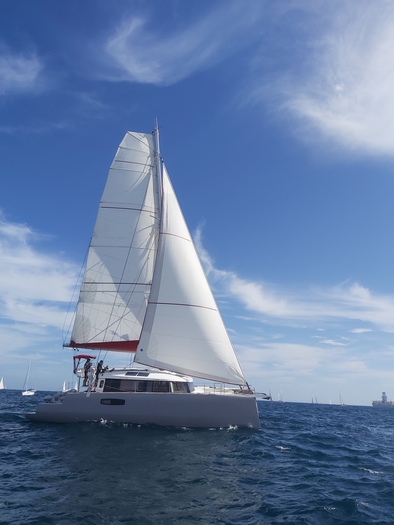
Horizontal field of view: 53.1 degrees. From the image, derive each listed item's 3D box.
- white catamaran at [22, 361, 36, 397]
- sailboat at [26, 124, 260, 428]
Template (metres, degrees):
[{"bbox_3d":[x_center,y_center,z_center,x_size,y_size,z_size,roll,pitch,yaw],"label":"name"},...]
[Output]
[{"bbox_3d":[-62.055,43.529,148.877,3.300,12.880,10.200,4,-19,-3],"label":"white catamaran"},{"bbox_3d":[-2.397,0.096,29.651,14.000,22.300,7.800,5,-19,-6],"label":"sailboat"}]

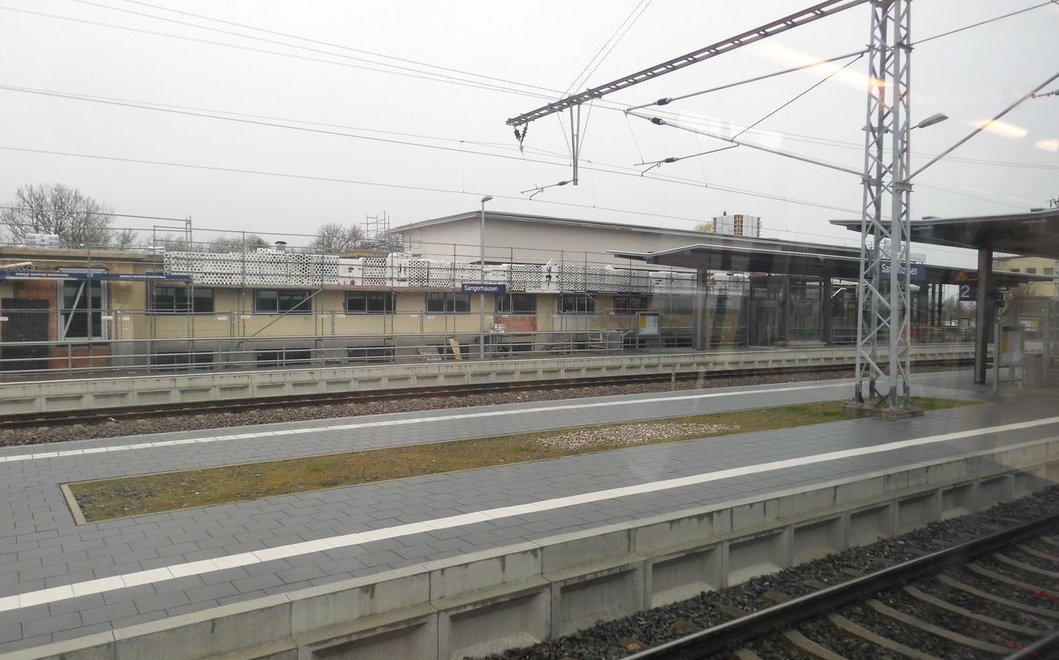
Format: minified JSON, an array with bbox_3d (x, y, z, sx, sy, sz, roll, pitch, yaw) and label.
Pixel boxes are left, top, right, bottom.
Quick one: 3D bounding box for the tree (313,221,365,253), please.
[{"bbox_3d":[-17.600,-4.700,68.000,5.600,10.600,5.500,0,1,0],"label":"tree"}]

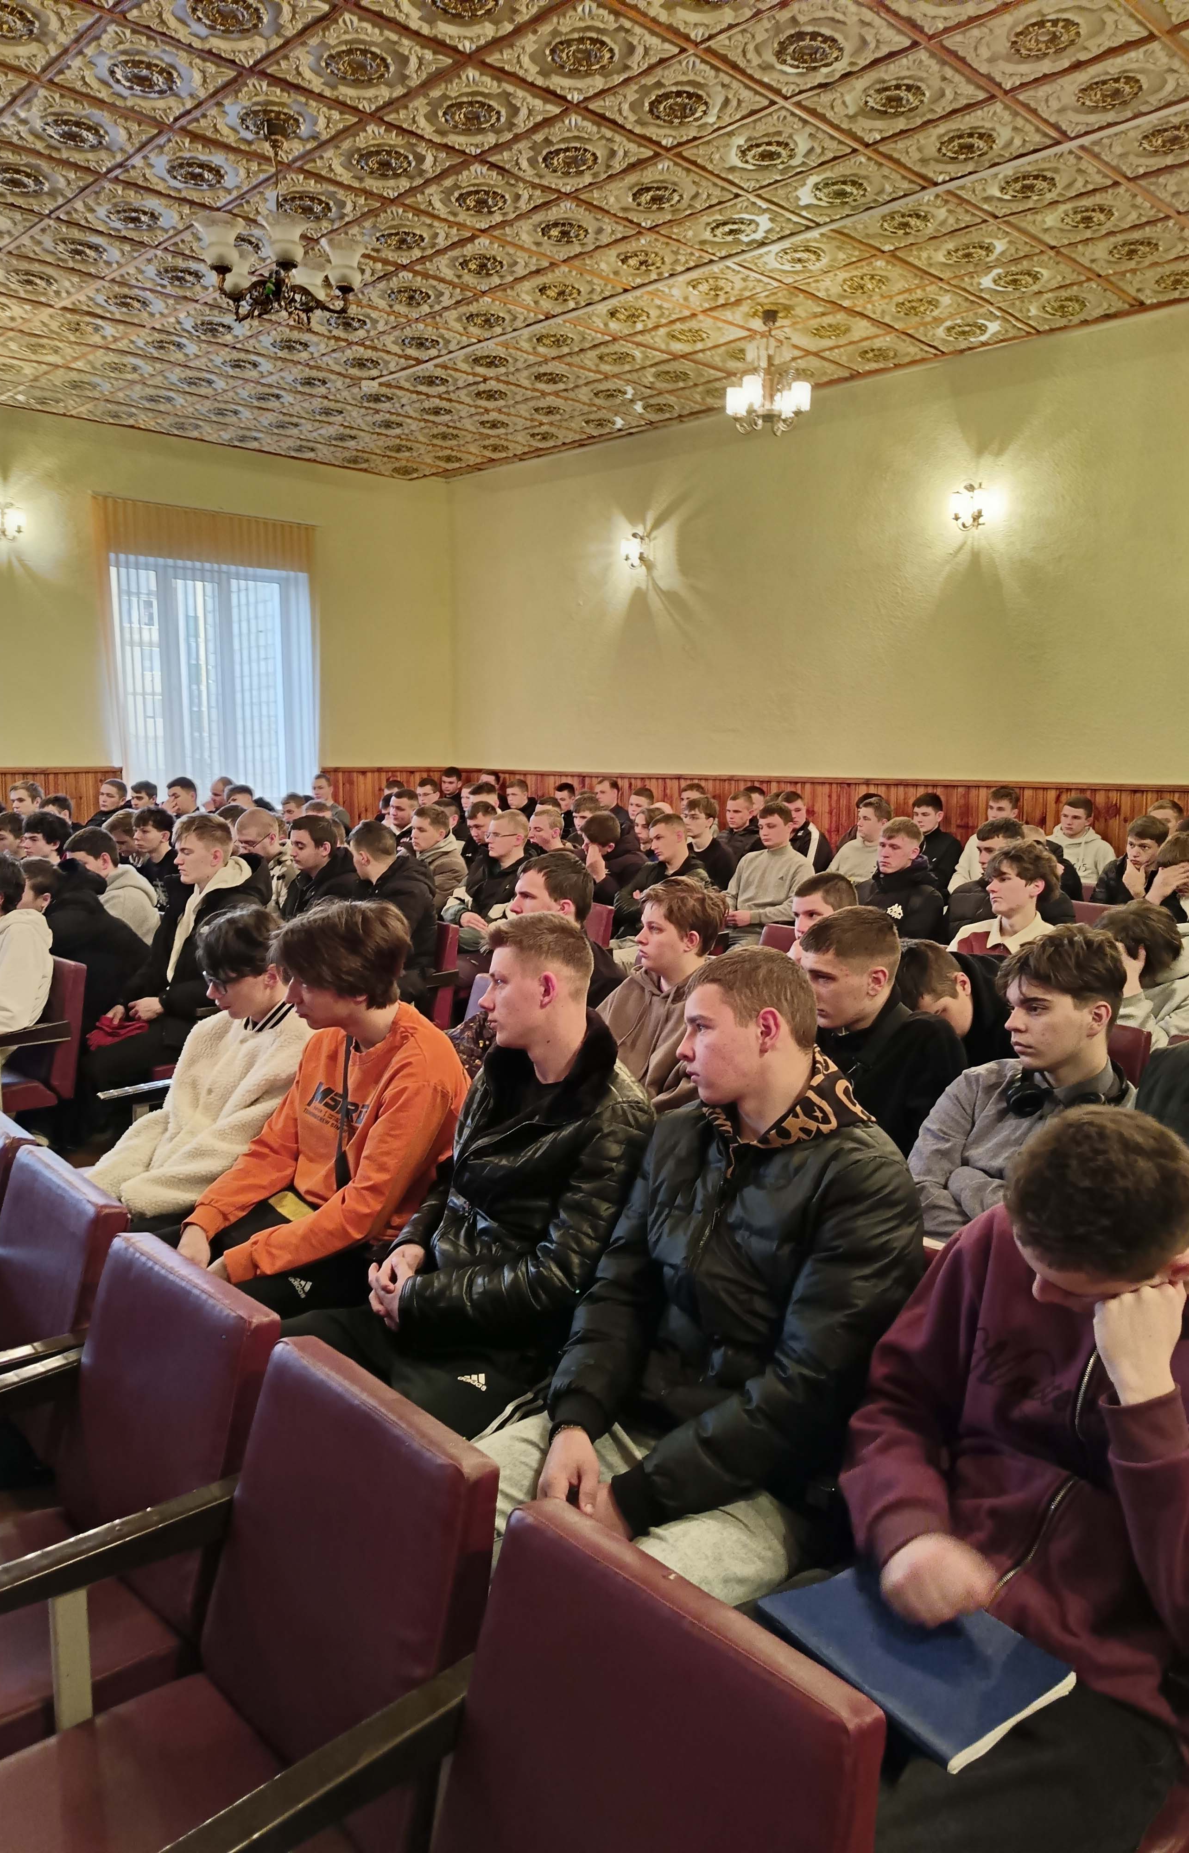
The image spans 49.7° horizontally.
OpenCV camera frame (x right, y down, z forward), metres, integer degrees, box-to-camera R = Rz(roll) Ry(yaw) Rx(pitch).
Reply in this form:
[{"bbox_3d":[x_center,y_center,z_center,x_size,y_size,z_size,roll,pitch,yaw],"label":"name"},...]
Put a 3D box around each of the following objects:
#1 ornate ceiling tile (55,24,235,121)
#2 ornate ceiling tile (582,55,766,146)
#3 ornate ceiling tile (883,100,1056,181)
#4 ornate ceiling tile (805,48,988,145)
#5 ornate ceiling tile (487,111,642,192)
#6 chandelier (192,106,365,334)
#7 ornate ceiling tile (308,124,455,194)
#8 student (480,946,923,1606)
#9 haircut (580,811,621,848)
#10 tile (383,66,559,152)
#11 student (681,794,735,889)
[{"bbox_3d":[-1.728,-3.253,4.910,0.520,0.040,0.570,-7,11,-43],"label":"ornate ceiling tile"},{"bbox_3d":[0.349,-3.274,5.133,0.520,0.040,0.570,-7,11,-43],"label":"ornate ceiling tile"},{"bbox_3d":[1.577,-3.318,5.427,0.505,0.040,0.555,-7,11,-44],"label":"ornate ceiling tile"},{"bbox_3d":[1.107,-3.058,4.742,0.464,0.035,0.510,-7,11,-44],"label":"ornate ceiling tile"},{"bbox_3d":[-0.084,-3.134,5.232,0.464,0.035,0.510,-7,11,-44],"label":"ornate ceiling tile"},{"bbox_3d":[-1.315,-2.917,5.329,0.697,0.778,0.697,0,8,0],"label":"chandelier"},{"bbox_3d":[-0.862,-3.150,5.300,0.464,0.035,0.510,-7,11,-44],"label":"ornate ceiling tile"},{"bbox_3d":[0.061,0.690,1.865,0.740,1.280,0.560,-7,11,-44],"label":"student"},{"bbox_3d":[0.029,-0.491,6.500,0.210,0.180,0.170,-2,8,-21],"label":"haircut"},{"bbox_3d":[-0.450,-3.090,4.879,0.464,0.035,0.510,-7,11,-44],"label":"tile"},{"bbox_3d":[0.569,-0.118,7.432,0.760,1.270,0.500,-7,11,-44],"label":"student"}]

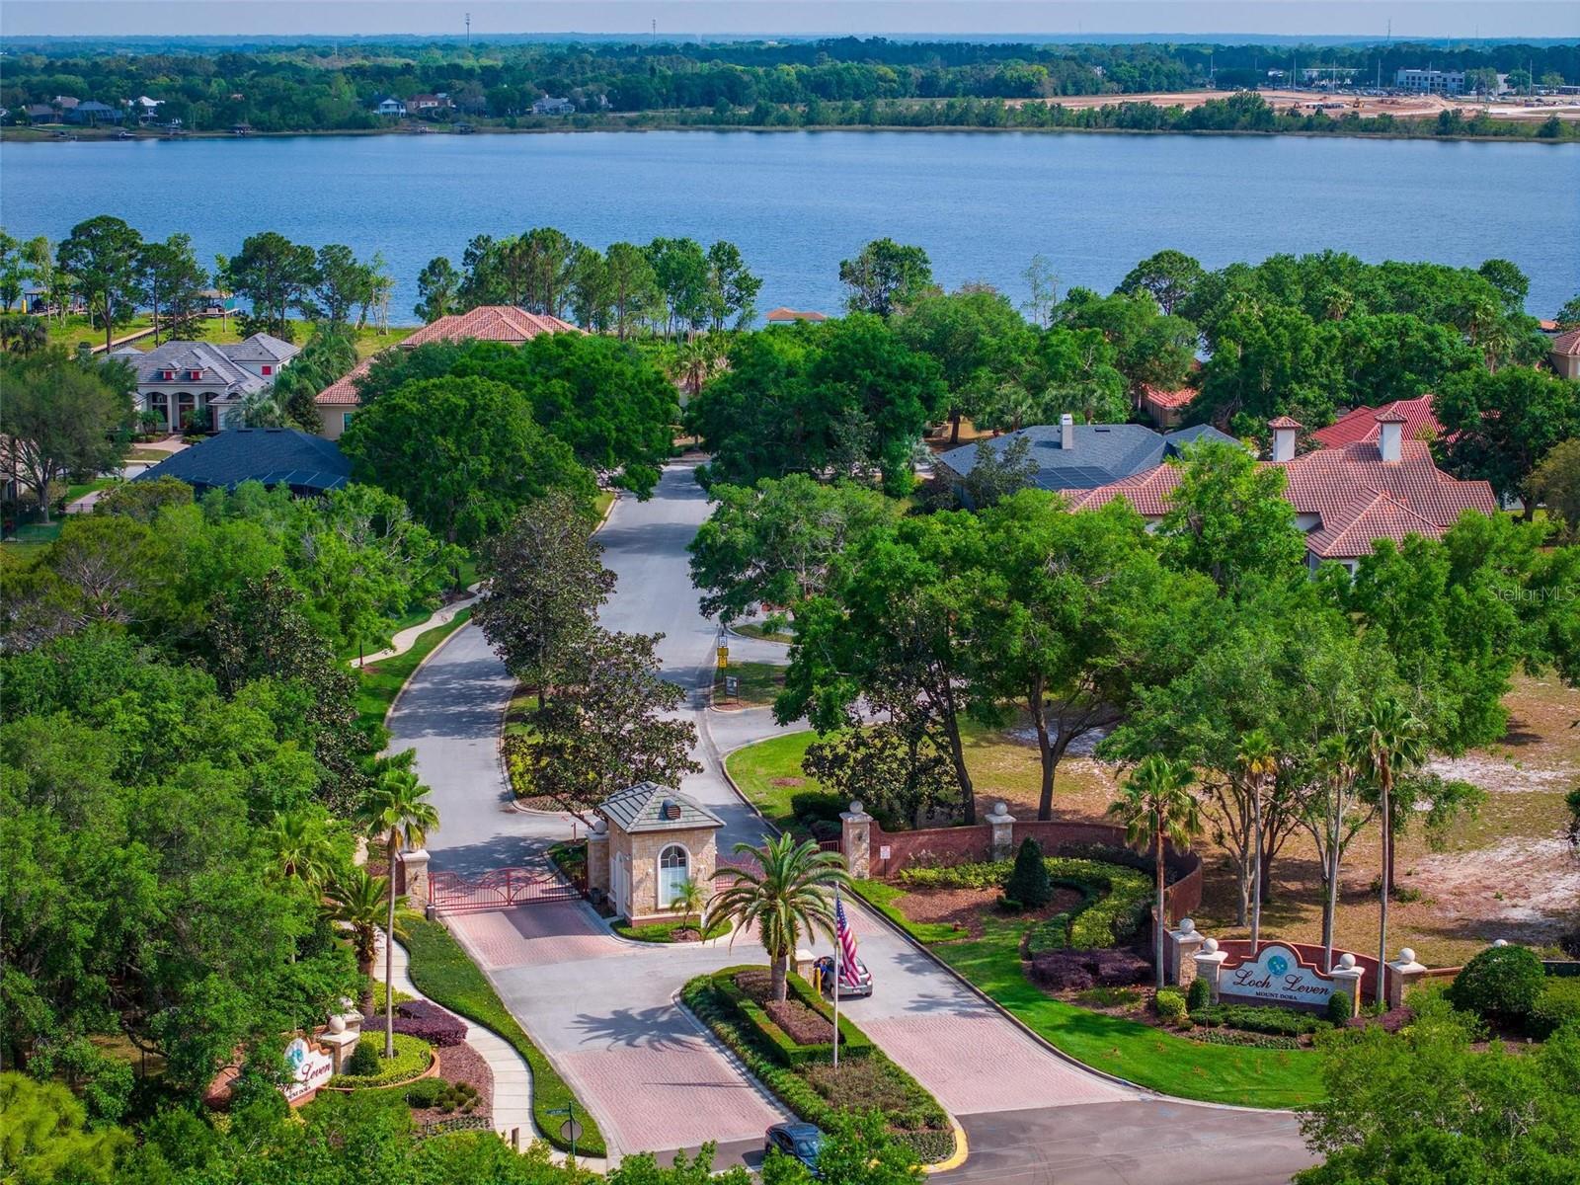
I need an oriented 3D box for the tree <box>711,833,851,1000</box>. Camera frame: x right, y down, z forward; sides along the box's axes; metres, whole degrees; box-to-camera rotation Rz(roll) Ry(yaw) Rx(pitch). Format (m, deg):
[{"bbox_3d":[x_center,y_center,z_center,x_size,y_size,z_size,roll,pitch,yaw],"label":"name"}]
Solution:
[{"bbox_3d":[-0.363,13.834,133.431,5.700,7.300,5.700,0,10,0],"label":"tree"}]

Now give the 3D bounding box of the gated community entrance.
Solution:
[{"bbox_3d":[-11.299,12.668,157.121,15.900,6.700,6.500,-3,10,-17],"label":"gated community entrance"}]

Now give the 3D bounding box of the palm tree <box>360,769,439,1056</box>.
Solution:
[{"bbox_3d":[-16.165,13.233,131.133,3.400,12.280,3.400,-2,10,-10],"label":"palm tree"}]

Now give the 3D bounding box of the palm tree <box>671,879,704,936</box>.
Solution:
[{"bbox_3d":[-4.692,14.218,145.237,1.550,2.450,1.550,0,10,0],"label":"palm tree"}]

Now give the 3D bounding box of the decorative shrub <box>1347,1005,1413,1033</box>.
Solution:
[{"bbox_3d":[25.329,18.387,137.156,2.700,0.800,1.300,3,10,15],"label":"decorative shrub"}]

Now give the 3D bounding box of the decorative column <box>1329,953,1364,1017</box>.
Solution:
[{"bbox_3d":[23.161,16.272,132.993,1.220,2.650,1.220,4,11,20],"label":"decorative column"}]

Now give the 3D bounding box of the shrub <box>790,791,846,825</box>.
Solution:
[{"bbox_3d":[1.575,11.094,166.311,2.900,1.300,1.500,-3,10,-17],"label":"shrub"}]

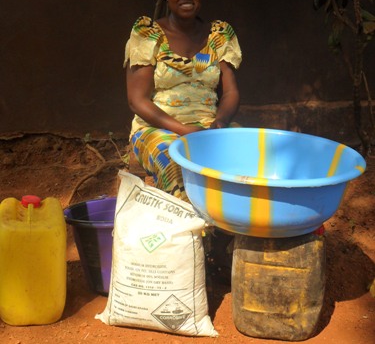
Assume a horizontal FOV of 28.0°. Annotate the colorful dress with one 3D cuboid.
[{"bbox_3d":[-0.004,-0.112,2.910,0.480,0.940,0.640,-3,15,-10],"label":"colorful dress"}]

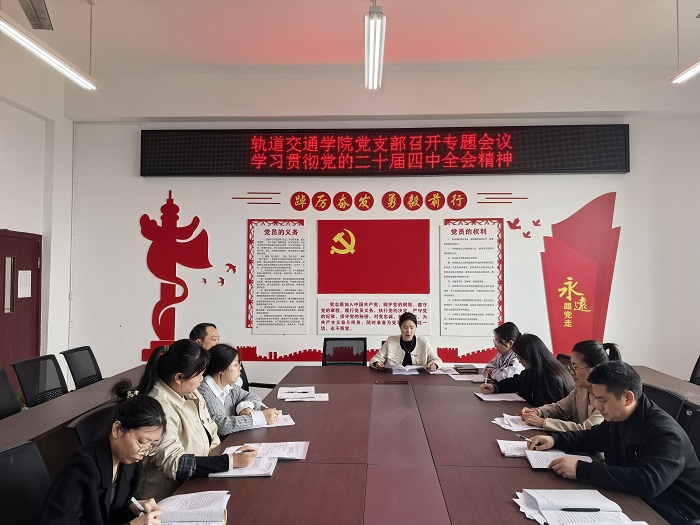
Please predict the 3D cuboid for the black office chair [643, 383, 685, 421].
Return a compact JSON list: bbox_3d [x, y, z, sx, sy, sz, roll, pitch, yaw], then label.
[{"bbox_3d":[1.553,1.212,2.829,0.600,0.930,0.560,0,-2,4],"label":"black office chair"}]

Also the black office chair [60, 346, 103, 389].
[{"bbox_3d":[-1.930,1.152,3.860,0.560,0.900,0.530,0,-2,7],"label":"black office chair"}]

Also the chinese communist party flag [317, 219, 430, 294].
[{"bbox_3d":[0.293,-0.065,5.880,1.359,0.895,0.020,0,-2,2],"label":"chinese communist party flag"}]

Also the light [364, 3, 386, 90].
[{"bbox_3d":[0.193,-1.621,3.824,0.150,0.090,1.250,0,-2,2],"label":"light"}]

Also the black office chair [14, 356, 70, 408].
[{"bbox_3d":[-2.316,1.249,3.923,0.600,0.930,0.560,0,-2,4],"label":"black office chair"}]

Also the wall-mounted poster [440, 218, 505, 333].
[{"bbox_3d":[1.481,0.181,5.868,0.780,1.430,0.020,0,-2,2],"label":"wall-mounted poster"}]

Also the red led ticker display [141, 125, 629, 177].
[{"bbox_3d":[0.380,-1.338,5.880,5.855,0.560,0.100,0,-2,2],"label":"red led ticker display"}]

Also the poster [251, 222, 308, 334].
[{"bbox_3d":[-0.883,0.184,5.953,0.750,1.410,0.020,0,-2,2],"label":"poster"}]

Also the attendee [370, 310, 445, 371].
[{"bbox_3d":[0.470,1.009,4.120,0.560,1.190,0.720,0,-2,3],"label":"attendee"}]

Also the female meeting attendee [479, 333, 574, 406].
[{"bbox_3d":[1.160,1.007,2.990,0.700,1.150,0.500,0,-2,9],"label":"female meeting attendee"}]

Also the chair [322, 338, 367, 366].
[{"bbox_3d":[-0.060,1.166,4.370,0.530,0.900,0.570,0,-2,2],"label":"chair"}]

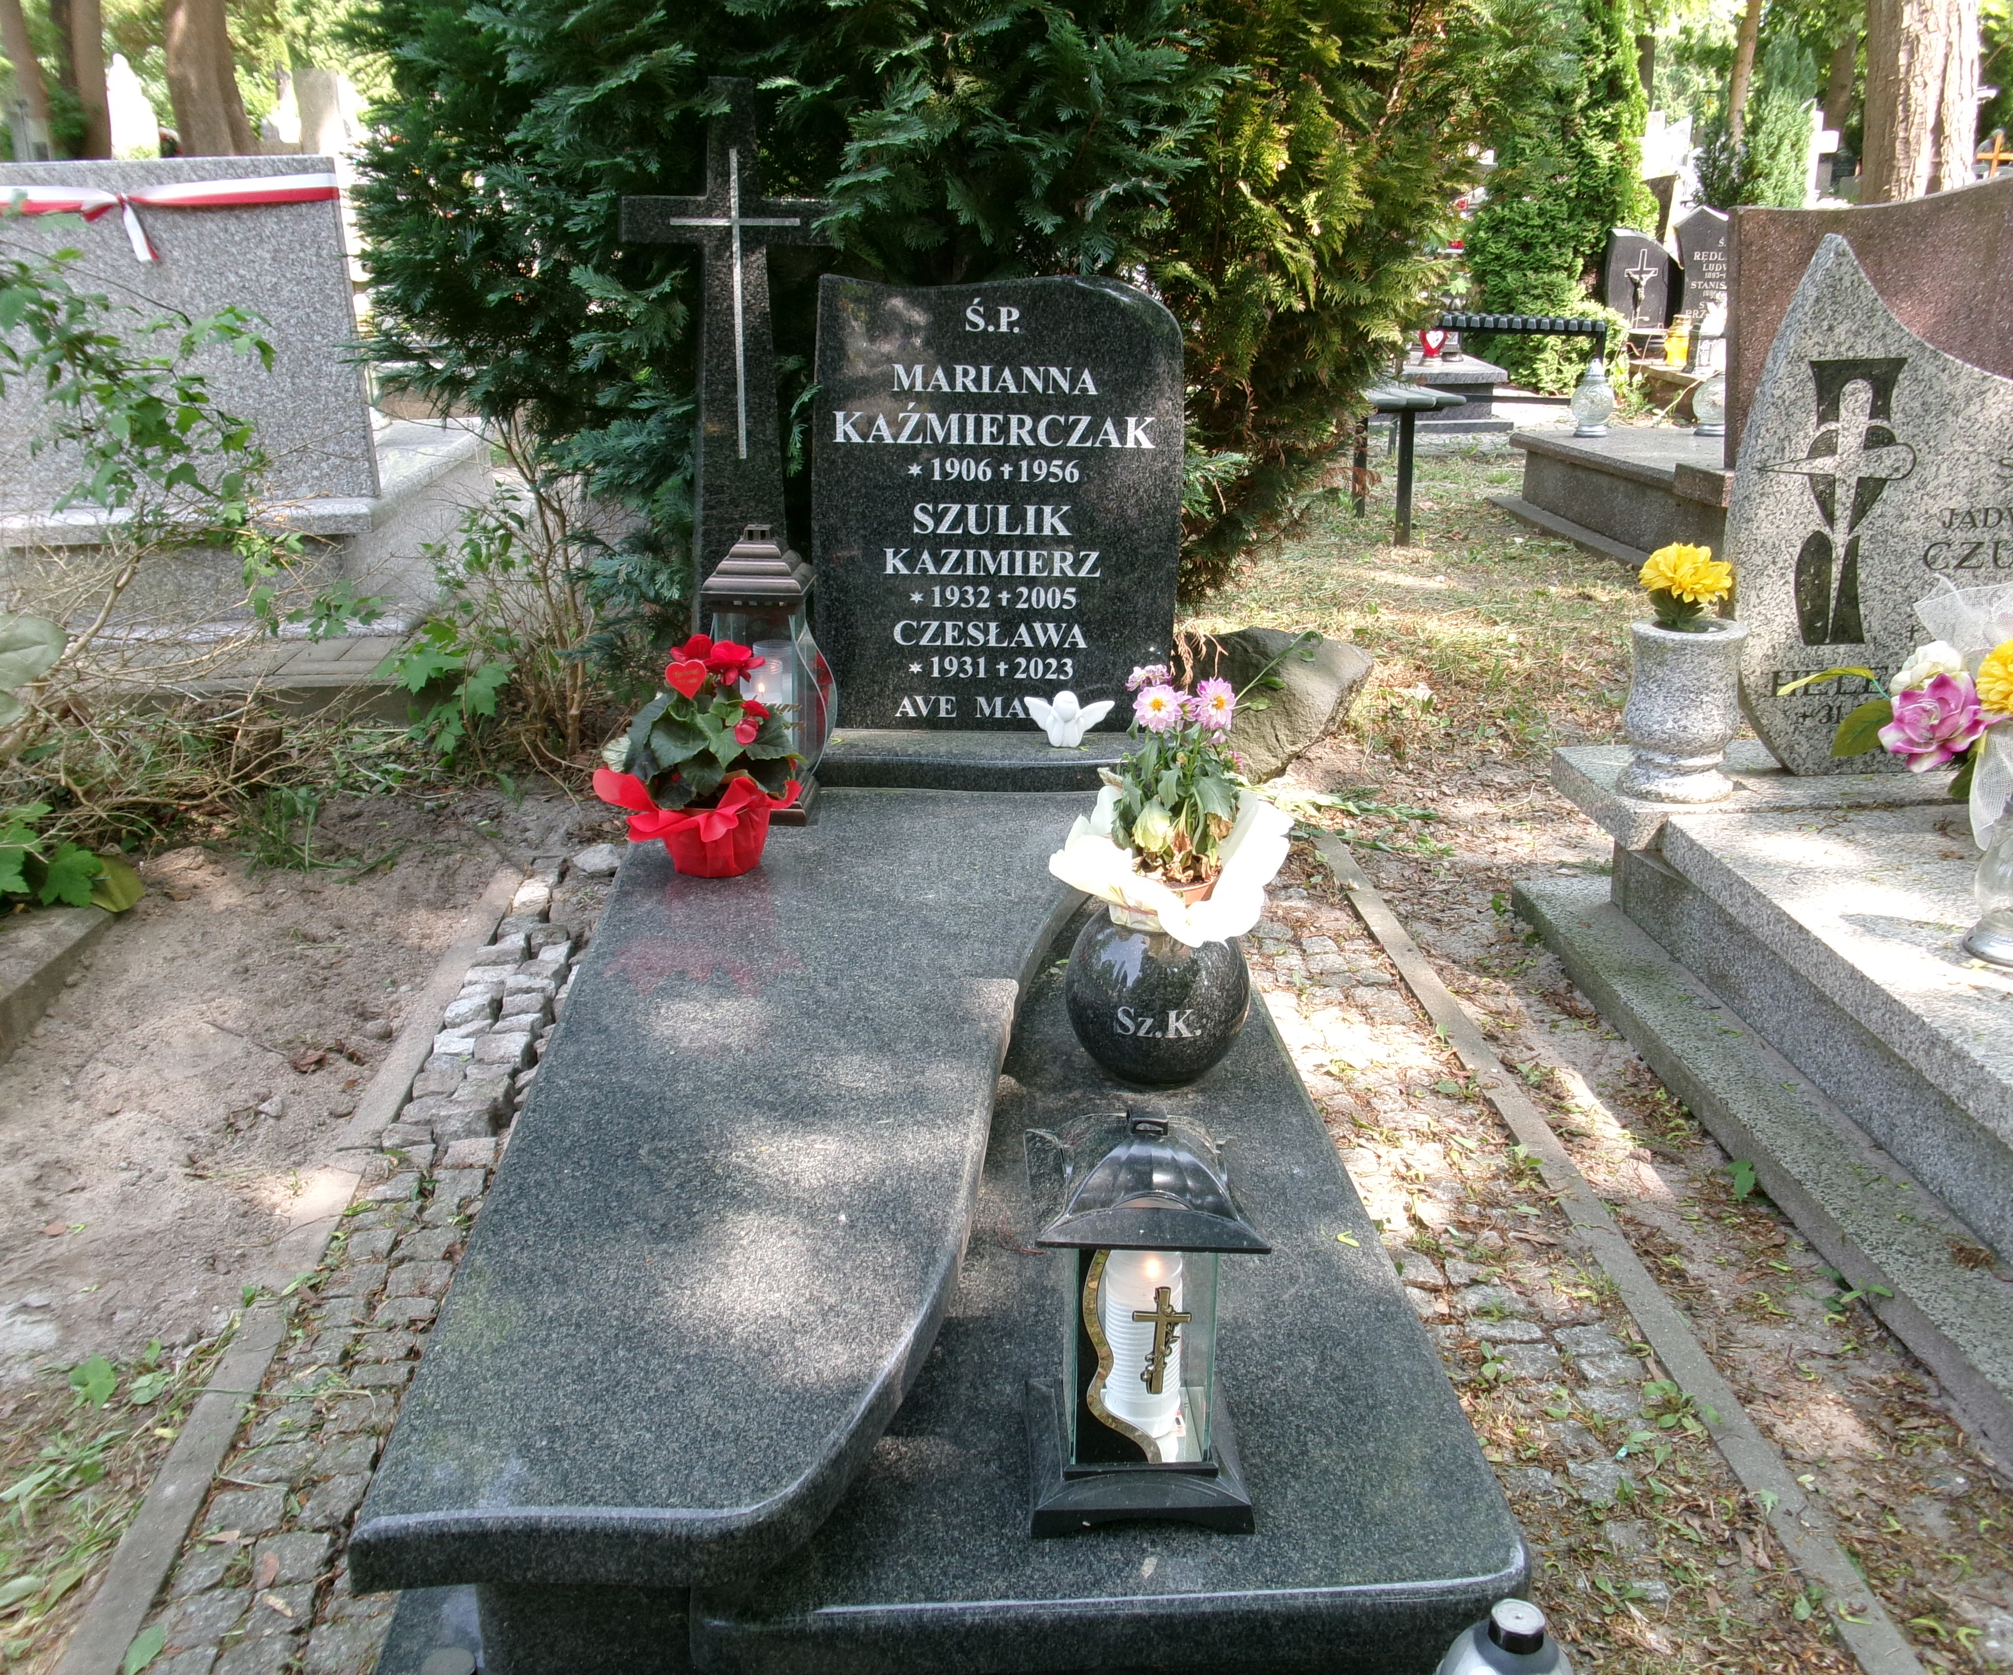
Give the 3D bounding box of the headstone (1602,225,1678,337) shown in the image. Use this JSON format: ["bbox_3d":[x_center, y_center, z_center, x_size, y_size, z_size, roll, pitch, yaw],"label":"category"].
[{"bbox_3d":[3.737,-3.261,10.600,0.400,0.610,0.100,1,19,3],"label":"headstone"}]

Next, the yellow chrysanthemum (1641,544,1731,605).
[{"bbox_3d":[1.172,-0.450,3.107,0.167,0.098,0.159,0,20,-4],"label":"yellow chrysanthemum"}]

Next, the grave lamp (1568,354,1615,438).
[{"bbox_3d":[2.232,-1.686,6.900,0.170,0.305,0.170,-1,19,-4],"label":"grave lamp"}]

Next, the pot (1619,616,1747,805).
[{"bbox_3d":[1.192,-0.231,3.193,0.220,0.281,0.220,0,20,-4],"label":"pot"}]

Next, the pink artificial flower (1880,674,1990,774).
[{"bbox_3d":[1.488,-0.185,2.901,0.183,0.155,0.131,6,20,14],"label":"pink artificial flower"}]

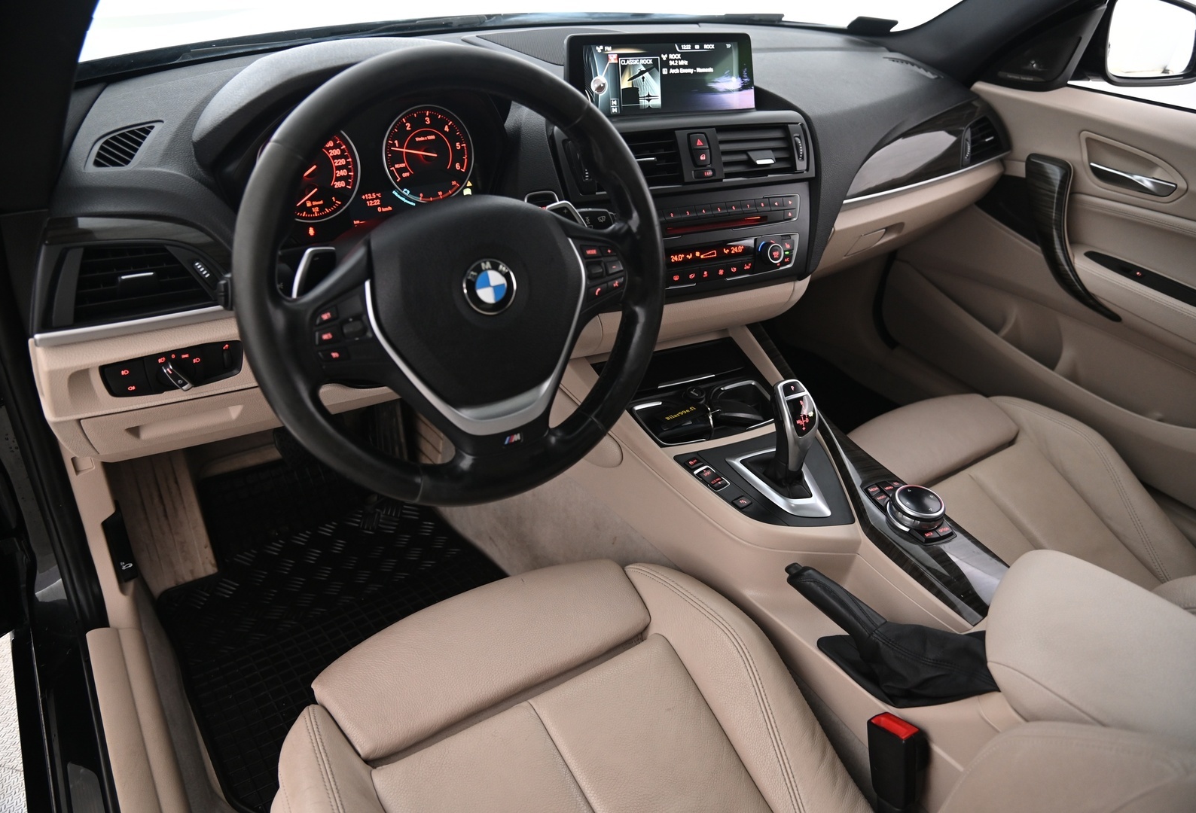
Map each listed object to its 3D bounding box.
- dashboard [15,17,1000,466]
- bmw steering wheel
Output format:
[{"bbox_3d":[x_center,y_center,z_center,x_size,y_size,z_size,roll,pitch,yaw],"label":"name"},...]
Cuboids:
[{"bbox_3d":[0.016,-0.329,1.086,1.370,0.360,0.480,-18,37,-29],"label":"dashboard"},{"bbox_3d":[-0.109,-0.104,0.692,0.374,0.374,0.090,-18,18,-29],"label":"bmw steering wheel"}]

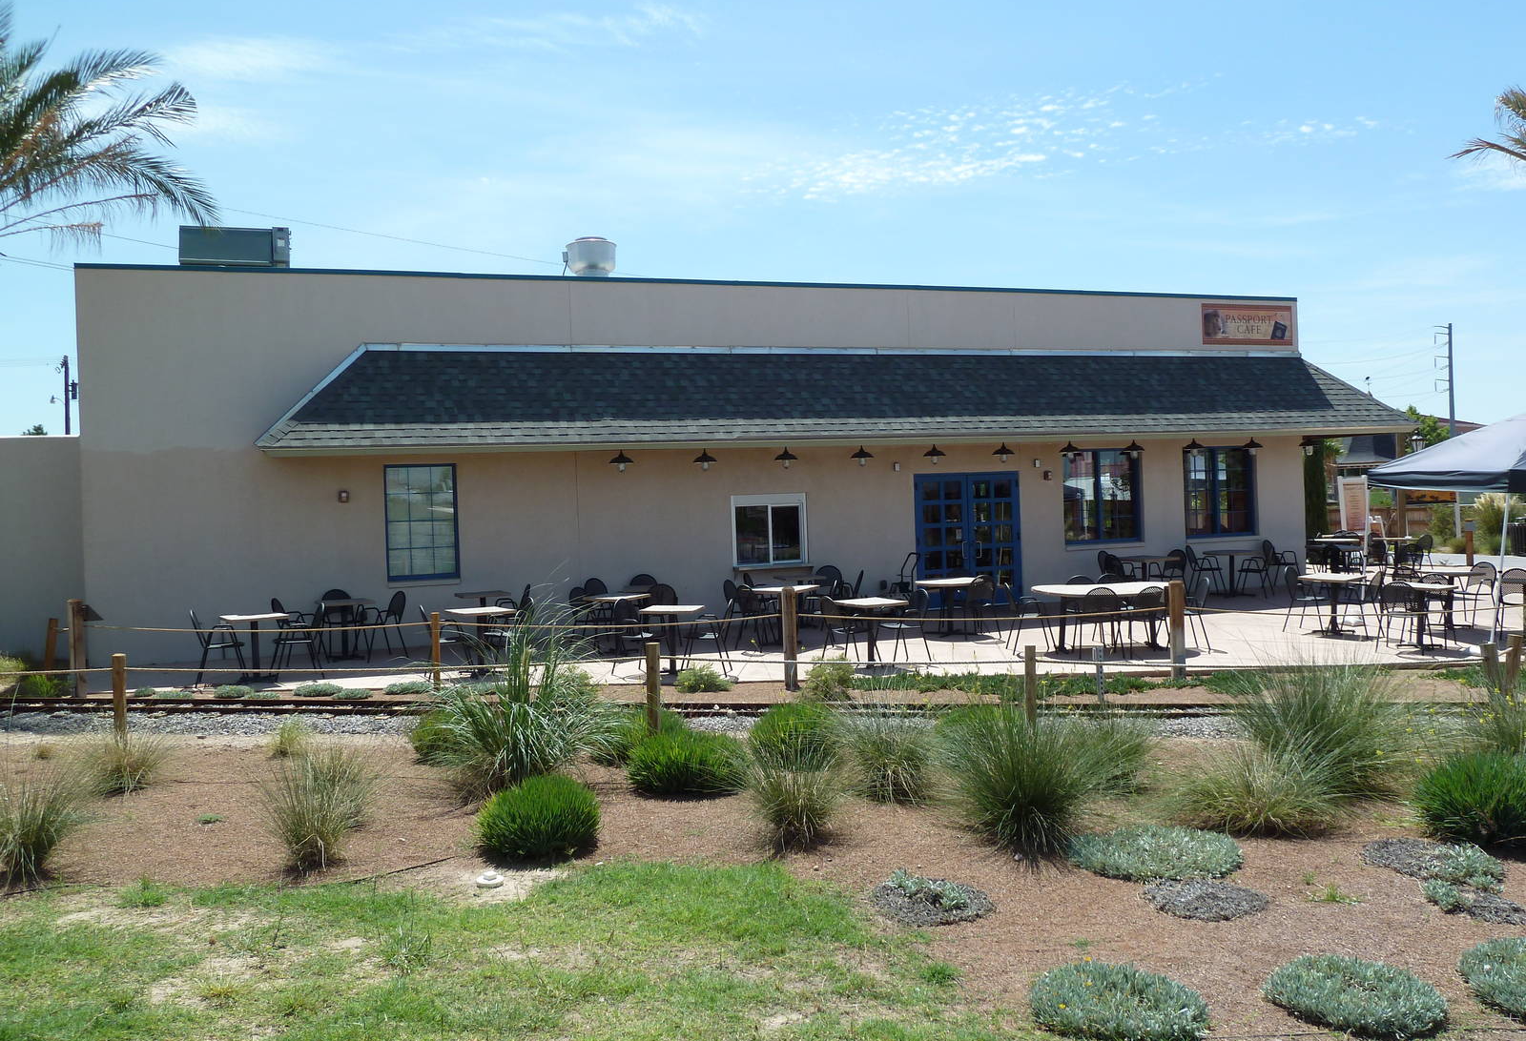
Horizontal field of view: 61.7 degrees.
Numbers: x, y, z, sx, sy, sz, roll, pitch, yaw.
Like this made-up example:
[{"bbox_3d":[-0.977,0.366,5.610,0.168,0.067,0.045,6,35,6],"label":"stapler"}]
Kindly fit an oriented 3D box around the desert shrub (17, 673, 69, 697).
[{"bbox_3d":[-8.527,1.941,15.150,0.550,0.250,0.500,-2,1,-30],"label":"desert shrub"}]

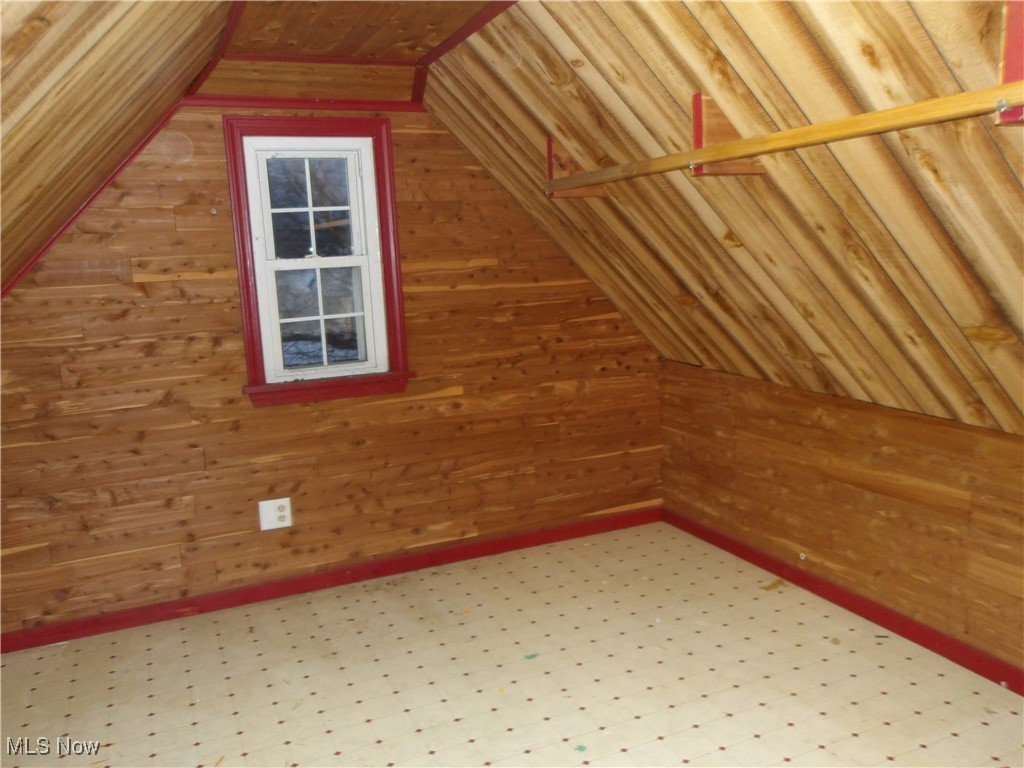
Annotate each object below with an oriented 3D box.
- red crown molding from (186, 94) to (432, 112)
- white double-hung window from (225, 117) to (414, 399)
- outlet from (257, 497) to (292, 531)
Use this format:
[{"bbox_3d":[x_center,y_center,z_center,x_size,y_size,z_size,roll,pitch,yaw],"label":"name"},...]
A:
[{"bbox_3d":[-0.746,-1.036,2.963,0.900,0.038,0.030,-6,9,-23],"label":"red crown molding"},{"bbox_3d":[-0.727,-0.467,3.063,0.640,1.065,0.090,-6,9,-23],"label":"white double-hung window"},{"bbox_3d":[-0.916,0.508,3.104,0.116,0.115,0.012,-6,9,-23],"label":"outlet"}]

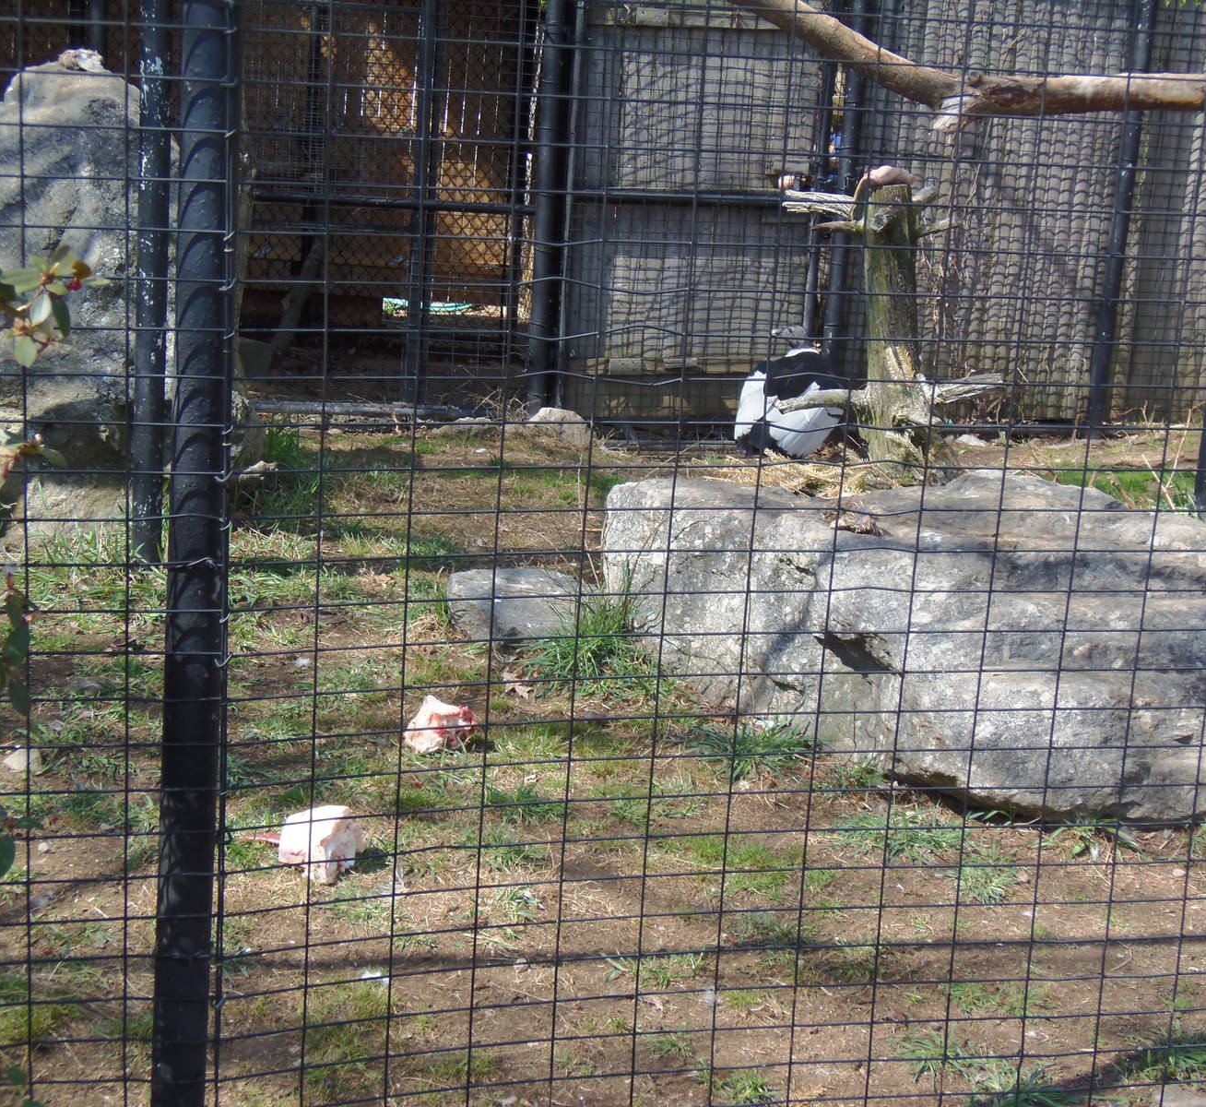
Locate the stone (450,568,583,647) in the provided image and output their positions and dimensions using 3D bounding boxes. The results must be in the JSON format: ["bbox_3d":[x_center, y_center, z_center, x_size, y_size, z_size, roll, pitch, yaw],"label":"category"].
[{"bbox_3d":[-0.249,0.139,5.890,0.370,0.170,0.310,3,12,0],"label":"stone"}]

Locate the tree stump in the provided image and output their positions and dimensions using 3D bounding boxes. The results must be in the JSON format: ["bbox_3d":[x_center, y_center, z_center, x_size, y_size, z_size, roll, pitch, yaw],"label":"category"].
[{"bbox_3d":[1.189,-0.931,8.739,0.860,1.200,0.600,3,12,0],"label":"tree stump"}]

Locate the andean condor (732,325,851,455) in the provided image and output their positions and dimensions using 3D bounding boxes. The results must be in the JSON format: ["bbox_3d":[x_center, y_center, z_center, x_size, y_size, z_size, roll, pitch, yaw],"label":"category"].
[{"bbox_3d":[0.845,-0.735,9.247,0.450,0.560,0.620,10,14,27],"label":"andean condor"}]

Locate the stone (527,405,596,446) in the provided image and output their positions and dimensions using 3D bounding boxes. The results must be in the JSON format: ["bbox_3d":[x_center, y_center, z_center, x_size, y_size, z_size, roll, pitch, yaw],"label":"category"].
[{"bbox_3d":[-0.188,-0.556,9.065,0.285,0.170,0.220,3,12,0],"label":"stone"}]

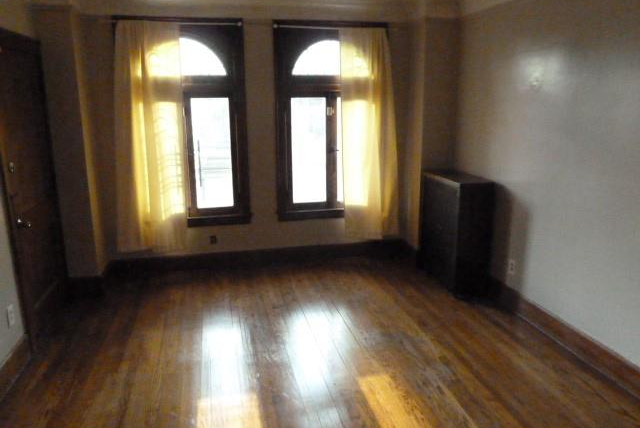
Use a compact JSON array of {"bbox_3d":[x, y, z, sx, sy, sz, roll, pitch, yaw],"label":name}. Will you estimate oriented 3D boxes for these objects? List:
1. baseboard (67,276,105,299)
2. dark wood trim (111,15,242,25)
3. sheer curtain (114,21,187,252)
[{"bbox_3d":[-2.061,0.634,4.094,0.306,0.168,0.030,-3,14,-12],"label":"baseboard"},{"bbox_3d":[-1.252,-1.725,4.125,1.106,0.051,0.060,-3,14,-12],"label":"dark wood trim"},{"bbox_3d":[-1.560,-0.643,4.235,0.678,2.086,0.120,-3,14,-12],"label":"sheer curtain"}]

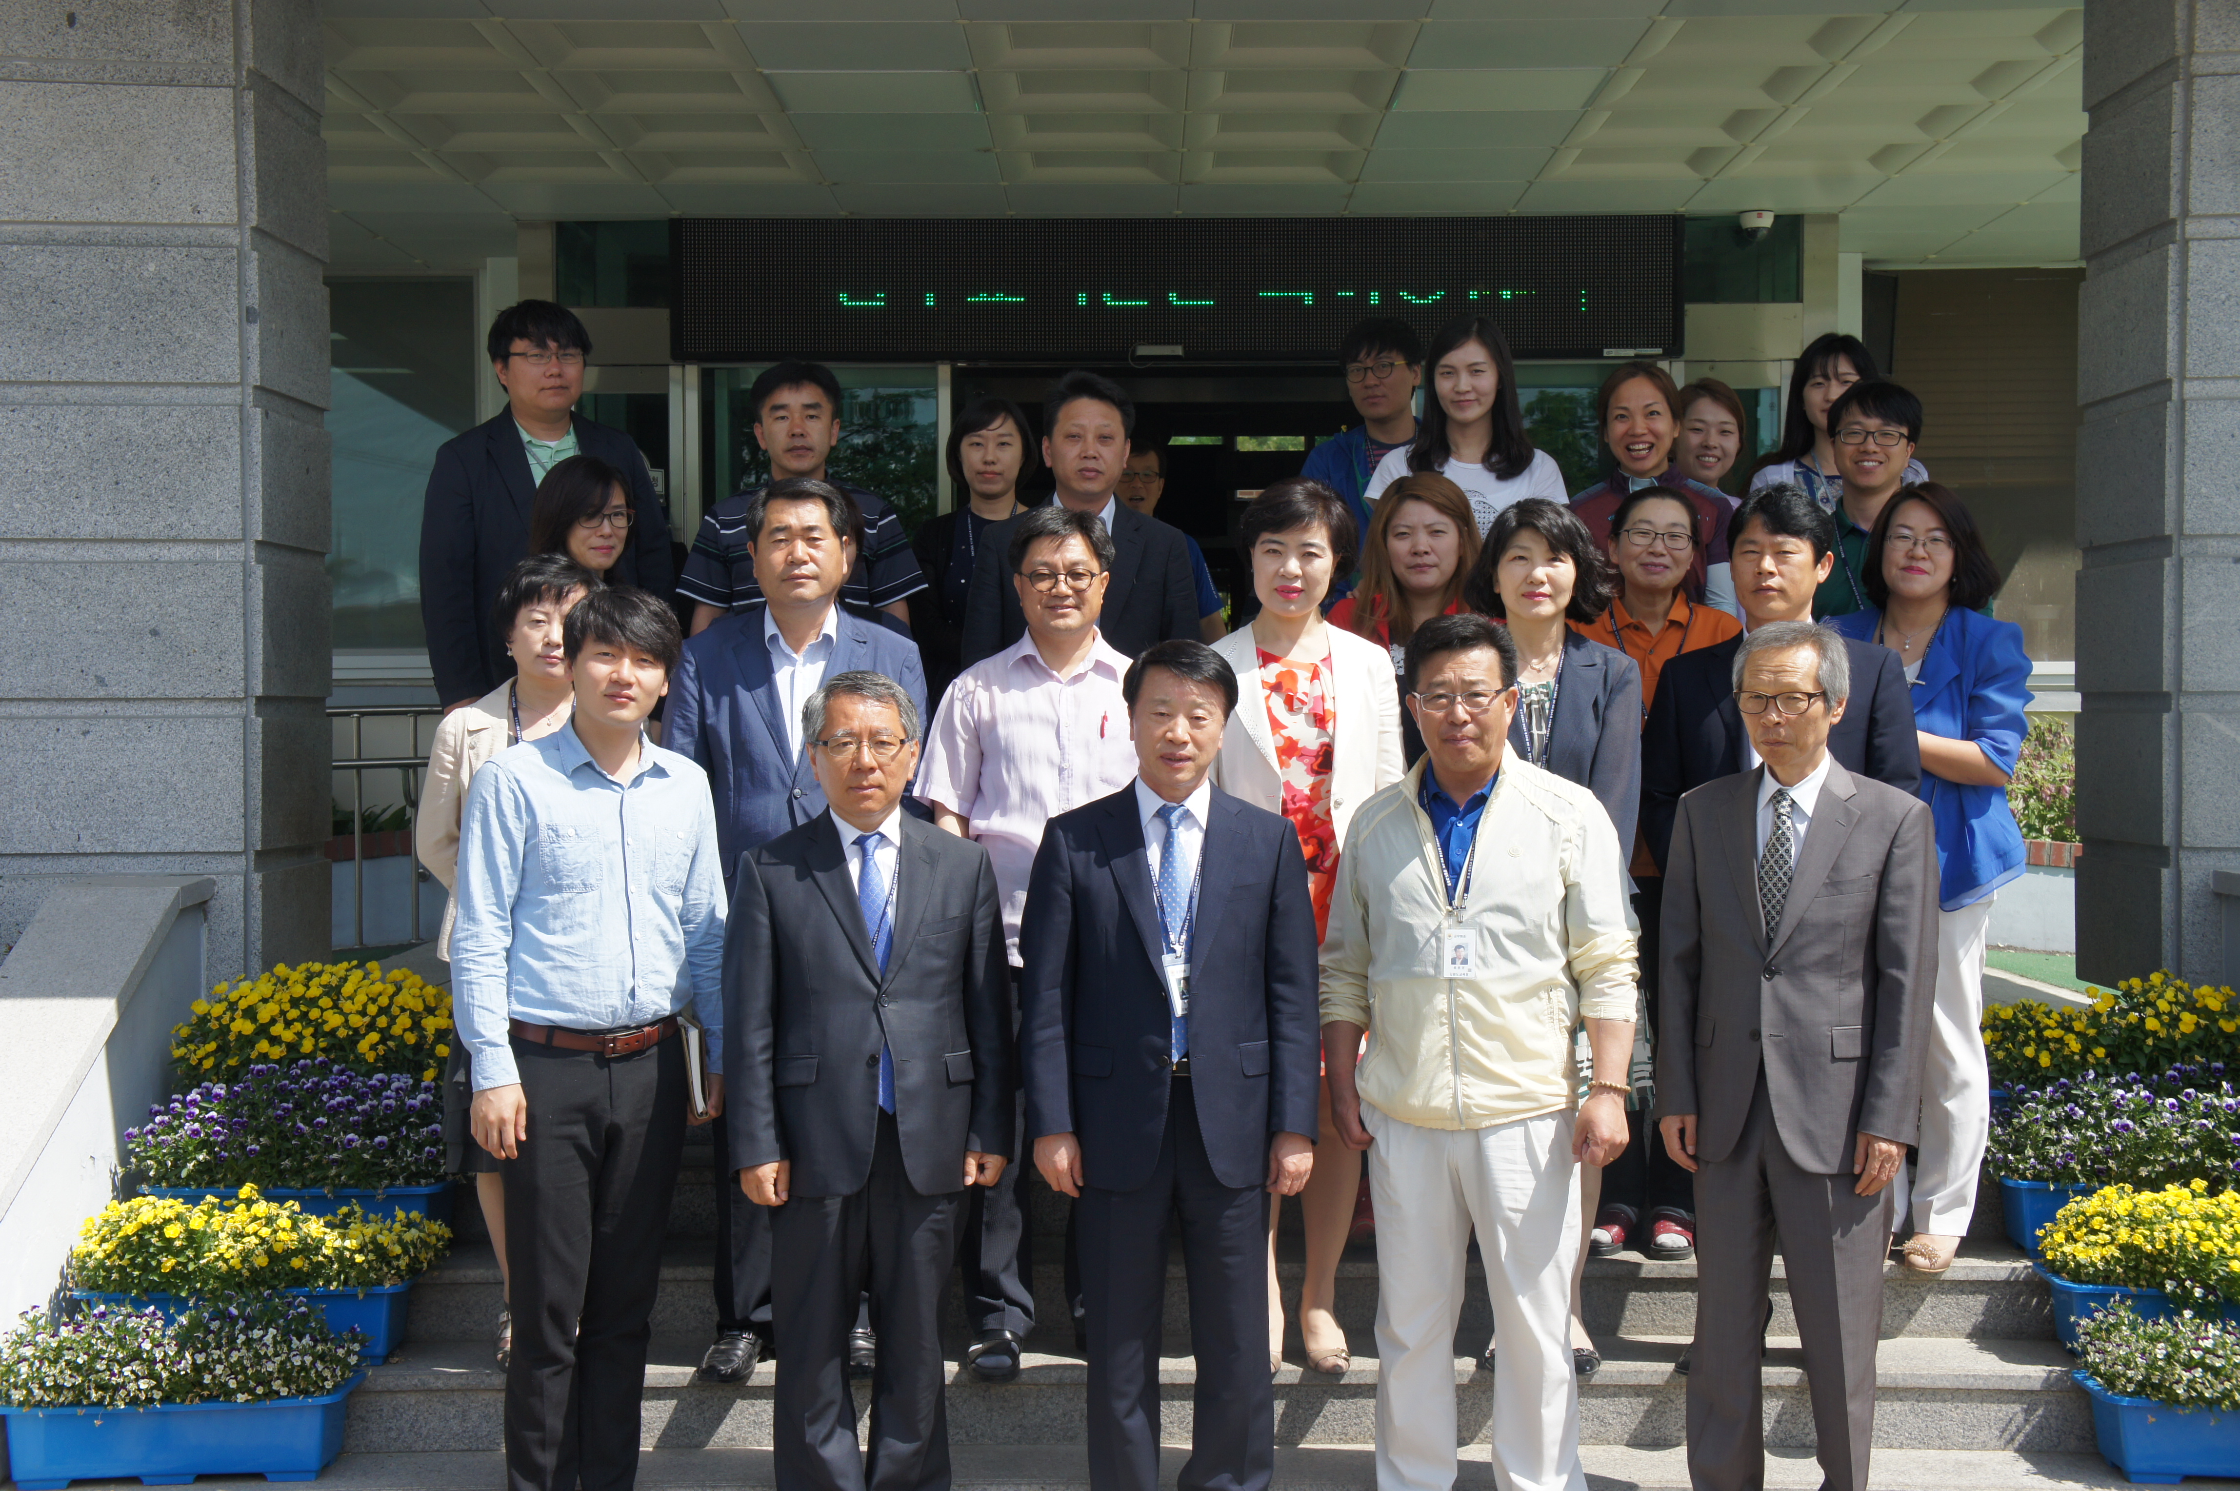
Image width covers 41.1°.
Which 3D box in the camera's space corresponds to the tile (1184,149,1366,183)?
[{"bbox_3d":[0.502,-1.924,9.801,0.600,0.040,0.600,0,1,0],"label":"tile"}]

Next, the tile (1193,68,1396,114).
[{"bbox_3d":[0.497,-1.908,8.601,0.600,0.040,0.600,0,1,0],"label":"tile"}]

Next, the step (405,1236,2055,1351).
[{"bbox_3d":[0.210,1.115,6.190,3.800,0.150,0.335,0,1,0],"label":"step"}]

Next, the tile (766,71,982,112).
[{"bbox_3d":[-0.703,-1.899,8.606,0.600,0.030,0.600,0,1,0],"label":"tile"}]

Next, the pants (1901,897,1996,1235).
[{"bbox_3d":[1.638,0.554,6.120,0.340,0.900,0.270,0,1,14],"label":"pants"}]

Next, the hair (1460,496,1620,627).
[{"bbox_3d":[0.824,-0.364,5.880,0.305,0.255,0.260,0,1,6],"label":"hair"}]

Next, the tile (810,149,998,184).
[{"bbox_3d":[-0.698,-1.917,9.844,0.600,0.030,0.600,0,1,0],"label":"tile"}]

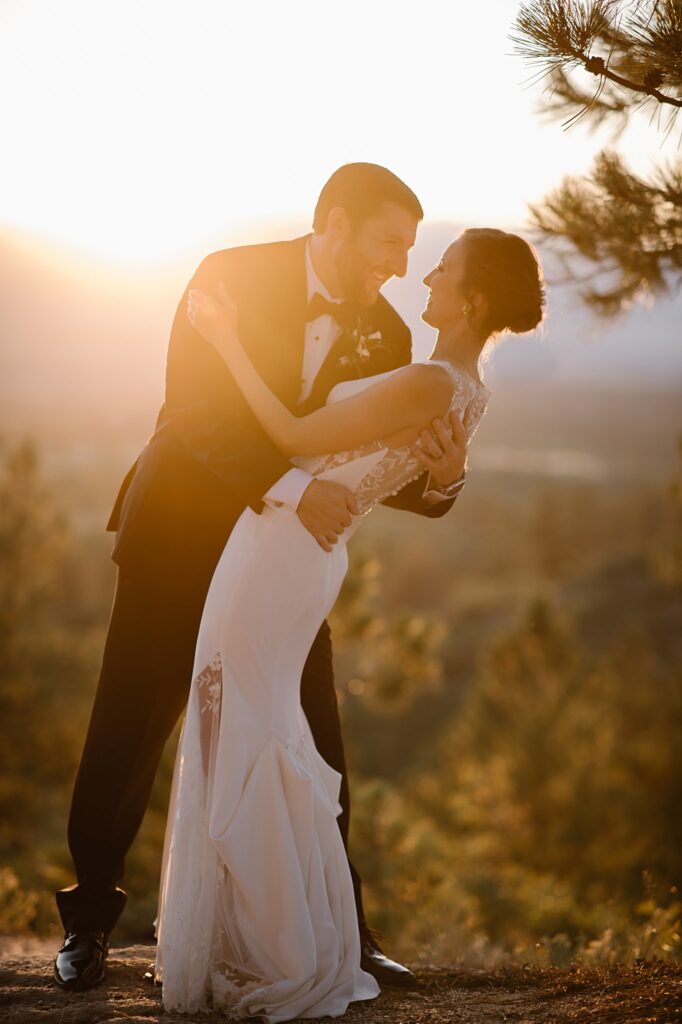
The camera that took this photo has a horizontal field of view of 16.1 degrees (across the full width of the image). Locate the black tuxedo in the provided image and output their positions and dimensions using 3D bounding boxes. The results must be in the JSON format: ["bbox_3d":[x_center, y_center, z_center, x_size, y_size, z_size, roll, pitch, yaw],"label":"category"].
[{"bbox_3d":[-0.170,0.148,4.880,0.690,1.410,0.570,-3,4,-41],"label":"black tuxedo"}]

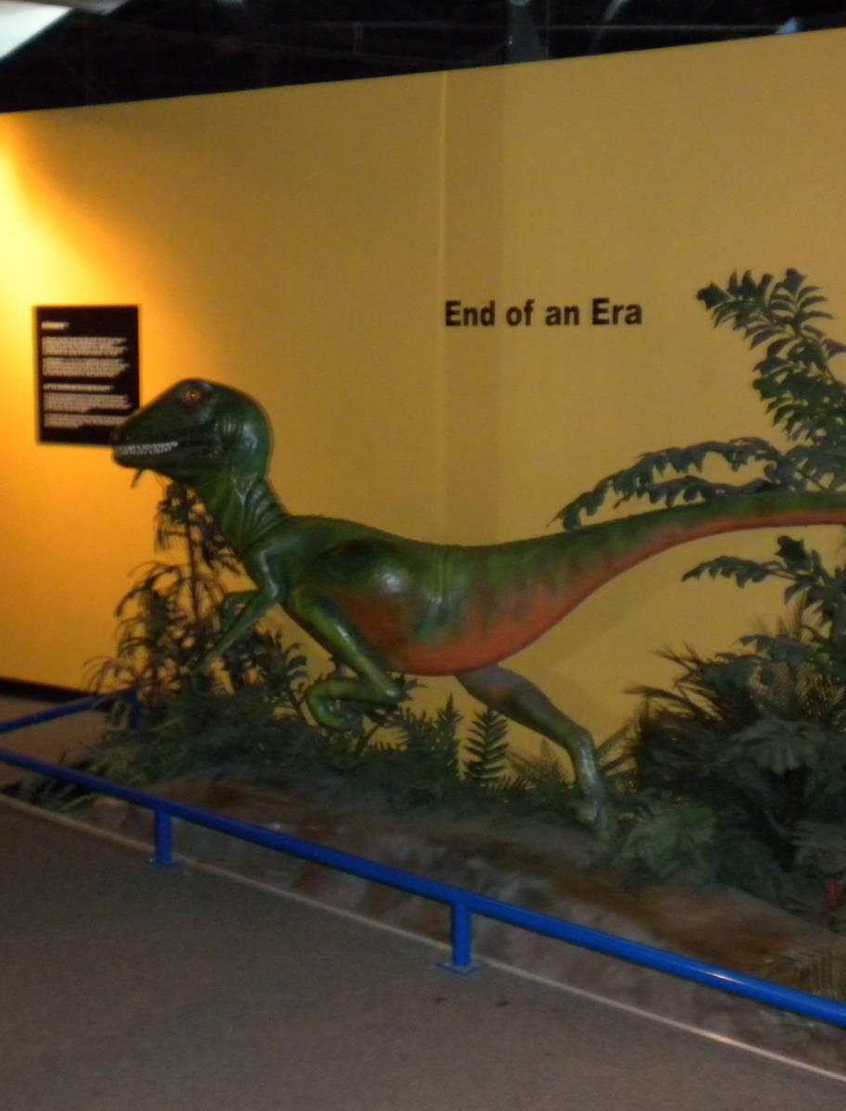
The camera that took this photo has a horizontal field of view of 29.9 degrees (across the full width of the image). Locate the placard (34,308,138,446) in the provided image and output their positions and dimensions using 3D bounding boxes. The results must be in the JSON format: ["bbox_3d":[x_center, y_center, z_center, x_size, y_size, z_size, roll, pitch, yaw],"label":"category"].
[{"bbox_3d":[-1.455,-0.770,6.827,0.592,0.602,0.020,5,8,31],"label":"placard"}]

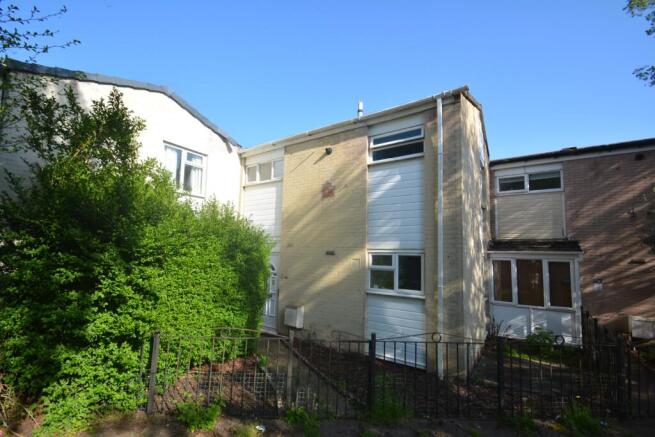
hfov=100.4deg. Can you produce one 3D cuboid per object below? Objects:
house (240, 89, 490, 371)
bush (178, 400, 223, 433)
[{"bbox_3d":[1.387,0.175,8.800,6.540,6.160,5.440,-3,-7,36],"label":"house"},{"bbox_3d":[-1.455,2.250,3.103,0.500,0.300,0.420,2,-6,0],"label":"bush"}]

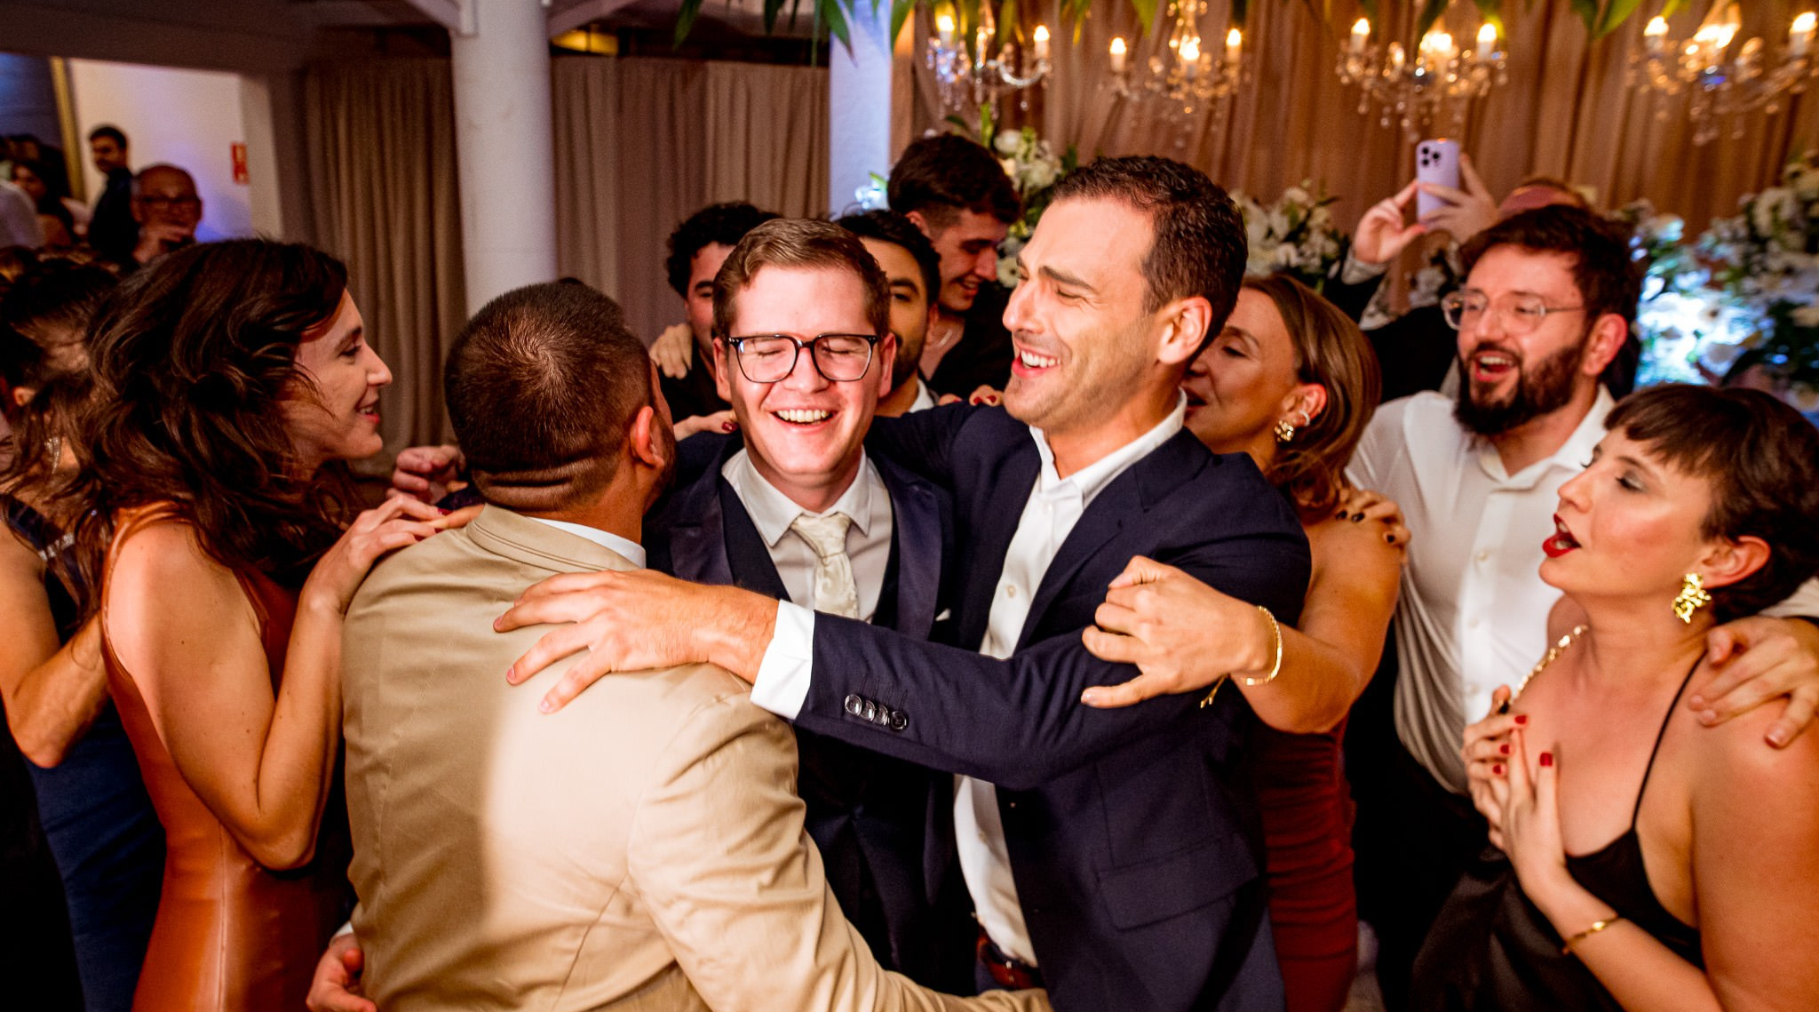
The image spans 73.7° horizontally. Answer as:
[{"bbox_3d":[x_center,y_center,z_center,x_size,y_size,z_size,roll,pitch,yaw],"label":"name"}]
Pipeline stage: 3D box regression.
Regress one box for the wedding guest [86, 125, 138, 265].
[{"bbox_3d":[-3.760,-0.931,5.913,0.340,1.760,0.520,-11,19,-43],"label":"wedding guest"}]

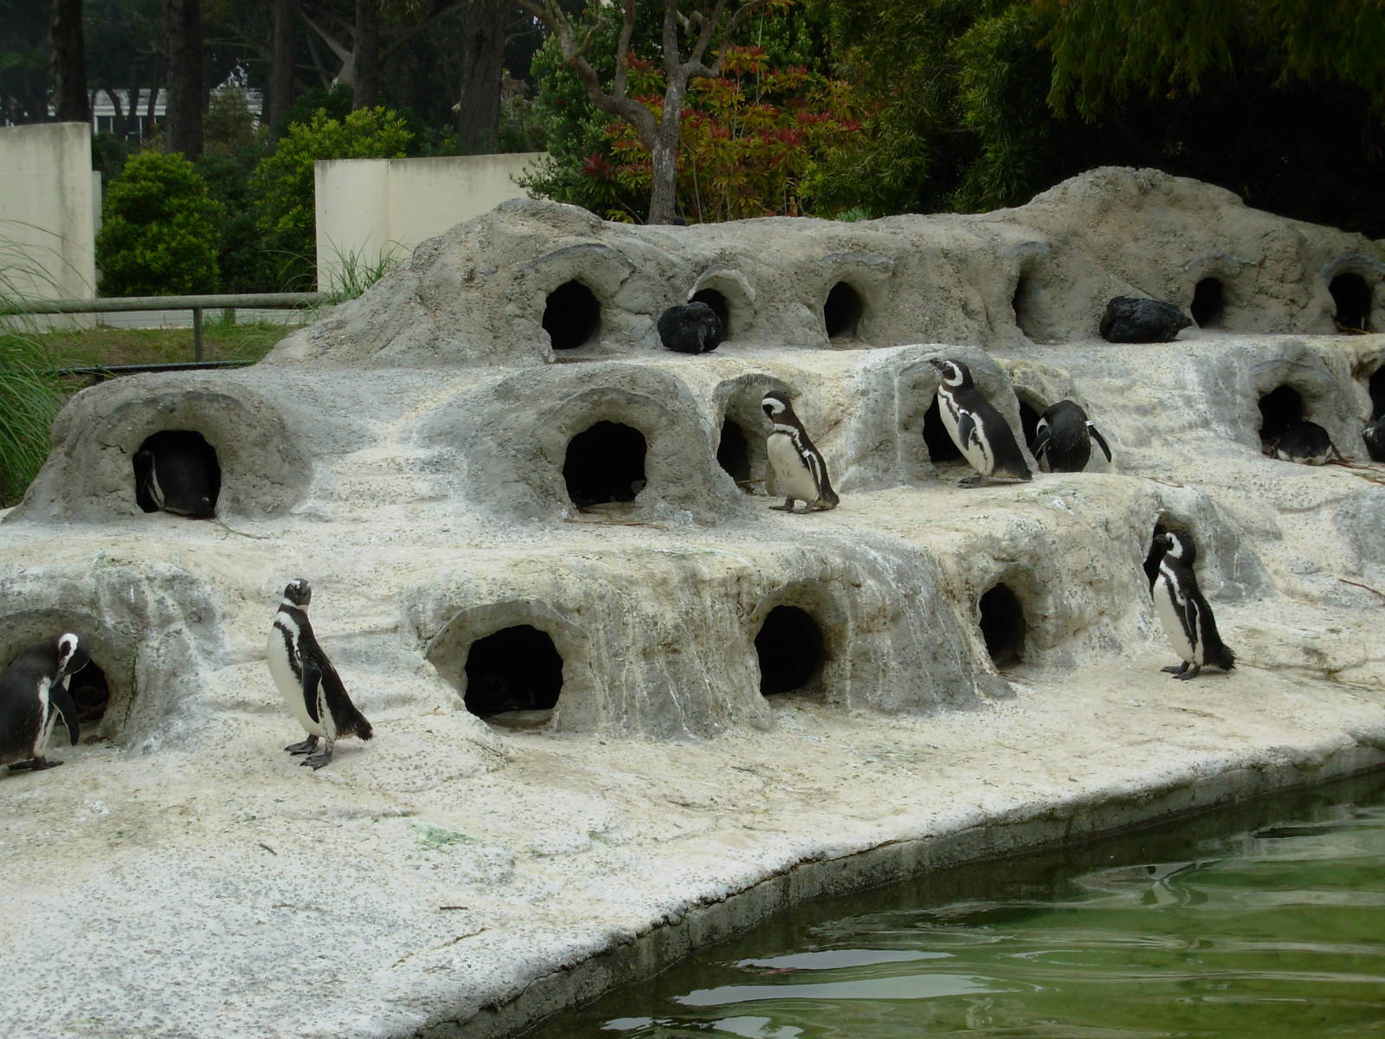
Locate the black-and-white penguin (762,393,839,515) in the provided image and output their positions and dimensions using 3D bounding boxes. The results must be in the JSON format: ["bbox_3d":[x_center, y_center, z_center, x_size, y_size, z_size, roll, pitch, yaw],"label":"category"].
[{"bbox_3d":[0.460,-0.294,13.000,0.290,0.510,0.200,-3,5,-40],"label":"black-and-white penguin"}]

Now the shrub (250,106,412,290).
[{"bbox_3d":[-4.047,-3.478,34.000,1.900,2.250,1.800,0,4,0],"label":"shrub"}]

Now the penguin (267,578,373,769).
[{"bbox_3d":[-1.223,0.501,9.950,0.330,0.600,0.200,-2,5,-25],"label":"penguin"}]

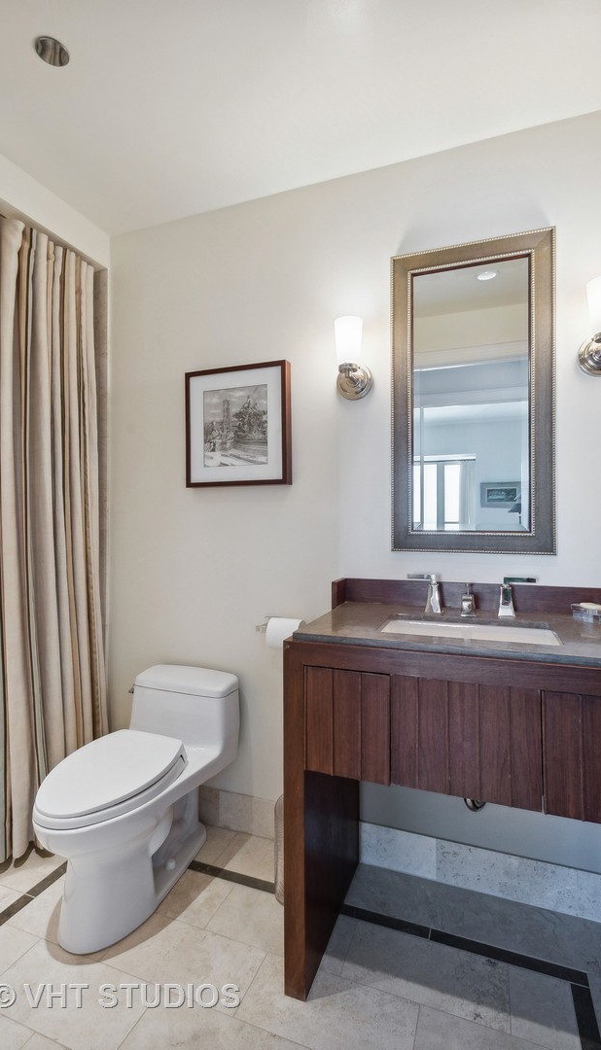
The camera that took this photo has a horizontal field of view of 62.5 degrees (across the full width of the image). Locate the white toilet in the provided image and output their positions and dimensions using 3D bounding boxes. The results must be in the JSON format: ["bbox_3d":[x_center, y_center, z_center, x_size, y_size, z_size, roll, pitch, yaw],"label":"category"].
[{"bbox_3d":[-0.517,0.872,1.619,0.417,0.628,0.717,0,-1,21],"label":"white toilet"}]

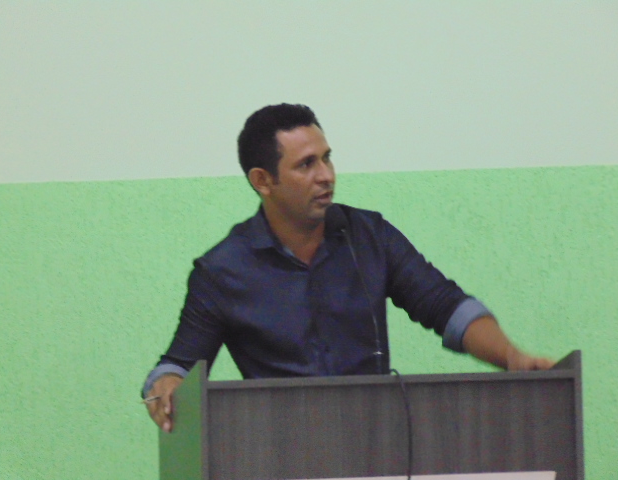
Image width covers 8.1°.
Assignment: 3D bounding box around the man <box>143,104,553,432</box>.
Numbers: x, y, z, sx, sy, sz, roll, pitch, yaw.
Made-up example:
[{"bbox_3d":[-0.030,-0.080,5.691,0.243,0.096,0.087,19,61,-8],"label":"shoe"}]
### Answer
[{"bbox_3d":[0.092,0.555,9.100,0.870,1.690,0.460,-1,1,-13],"label":"man"}]

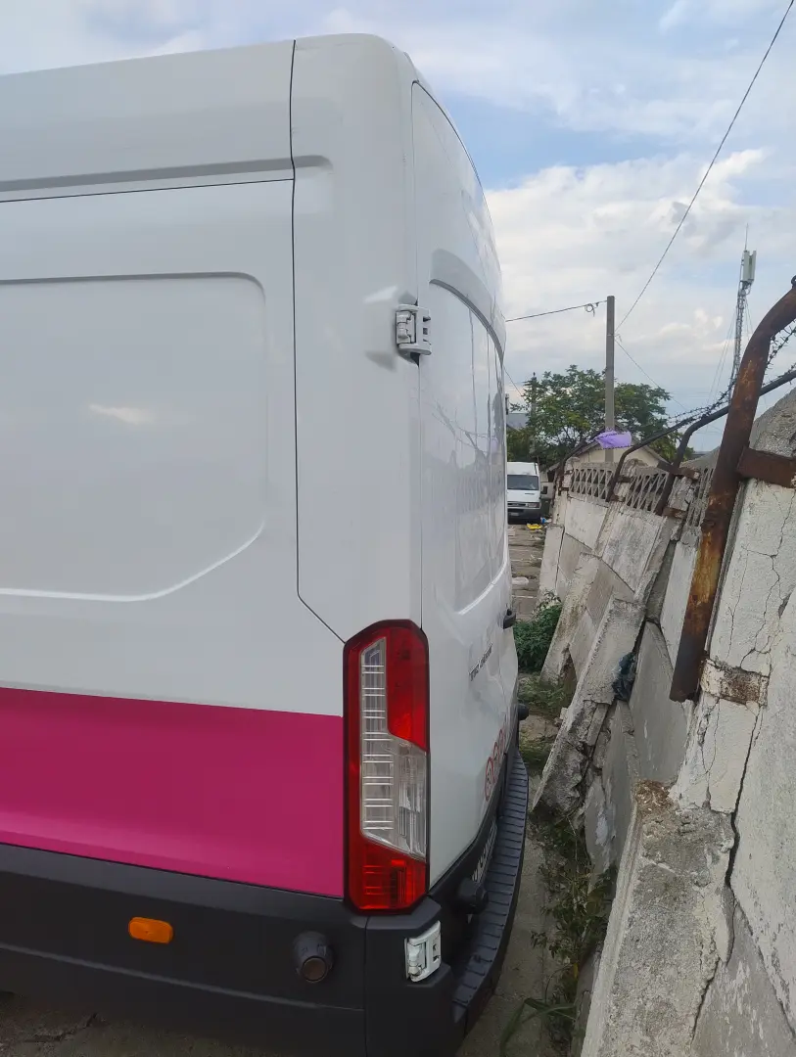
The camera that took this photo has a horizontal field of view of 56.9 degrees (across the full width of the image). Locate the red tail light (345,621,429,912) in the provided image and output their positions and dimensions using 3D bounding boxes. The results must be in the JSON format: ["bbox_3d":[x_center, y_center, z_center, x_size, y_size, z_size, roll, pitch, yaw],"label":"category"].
[{"bbox_3d":[-0.016,0.495,1.575,0.163,0.620,0.120,1,4,14],"label":"red tail light"}]

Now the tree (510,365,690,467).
[{"bbox_3d":[11.005,-4.996,40.253,9.400,7.789,8.800,0,4,0],"label":"tree"}]

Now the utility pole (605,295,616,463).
[{"bbox_3d":[7.278,-4.018,25.254,0.280,7.818,0.280,0,4,0],"label":"utility pole"}]

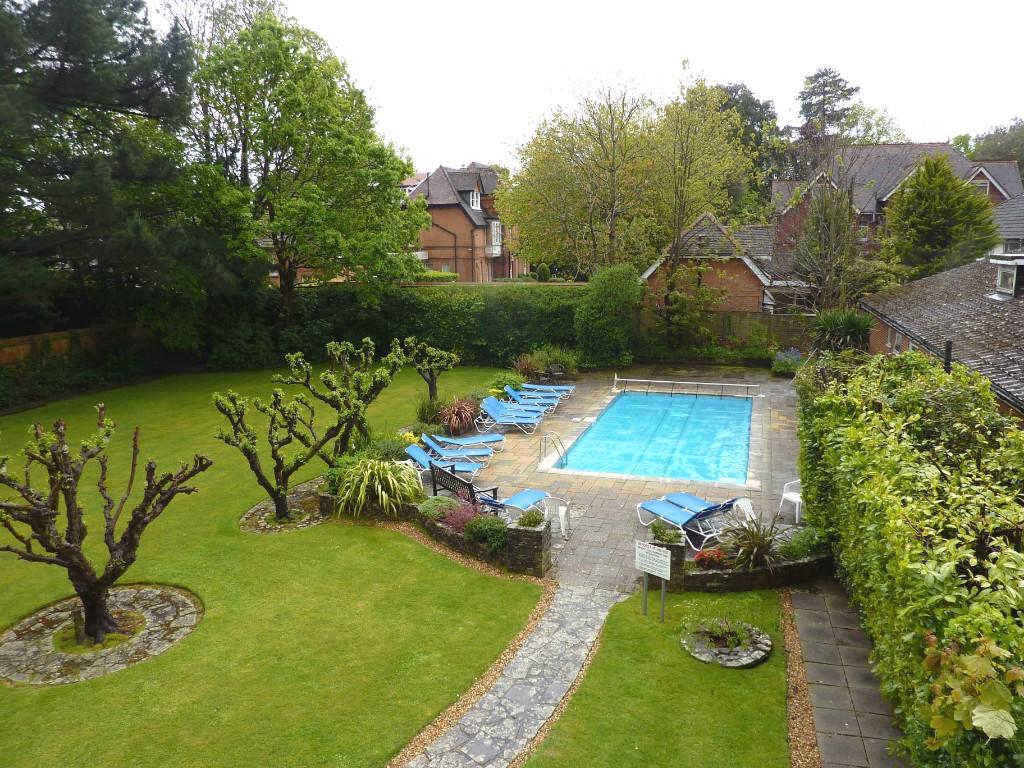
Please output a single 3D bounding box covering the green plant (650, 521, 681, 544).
[{"bbox_3d":[2.388,2.345,11.566,0.470,0.310,0.420,-1,11,0],"label":"green plant"}]

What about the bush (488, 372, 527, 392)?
[{"bbox_3d":[-0.200,-0.026,26.900,1.450,0.907,1.300,-1,11,0],"label":"bush"}]

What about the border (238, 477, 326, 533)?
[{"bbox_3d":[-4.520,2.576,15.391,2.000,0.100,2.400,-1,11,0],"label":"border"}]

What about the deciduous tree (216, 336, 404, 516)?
[{"bbox_3d":[-4.278,0.831,15.707,3.850,3.607,3.200,-4,11,-15],"label":"deciduous tree"}]

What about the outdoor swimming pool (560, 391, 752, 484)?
[{"bbox_3d":[4.689,1.508,21.921,4.550,0.500,9.900,3,11,18],"label":"outdoor swimming pool"}]

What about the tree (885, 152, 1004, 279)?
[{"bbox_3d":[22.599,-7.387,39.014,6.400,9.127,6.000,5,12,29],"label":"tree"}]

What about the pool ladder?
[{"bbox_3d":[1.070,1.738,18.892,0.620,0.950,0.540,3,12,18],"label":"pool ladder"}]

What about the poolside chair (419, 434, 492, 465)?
[{"bbox_3d":[-1.411,1.641,18.457,1.850,0.730,0.660,-2,11,-5],"label":"poolside chair"}]

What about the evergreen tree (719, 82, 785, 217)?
[{"bbox_3d":[20.514,-15.726,62.204,7.500,18.000,7.000,-1,11,0],"label":"evergreen tree"}]

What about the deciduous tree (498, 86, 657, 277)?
[{"bbox_3d":[3.447,-8.686,39.073,8.500,13.200,8.000,-1,11,0],"label":"deciduous tree"}]

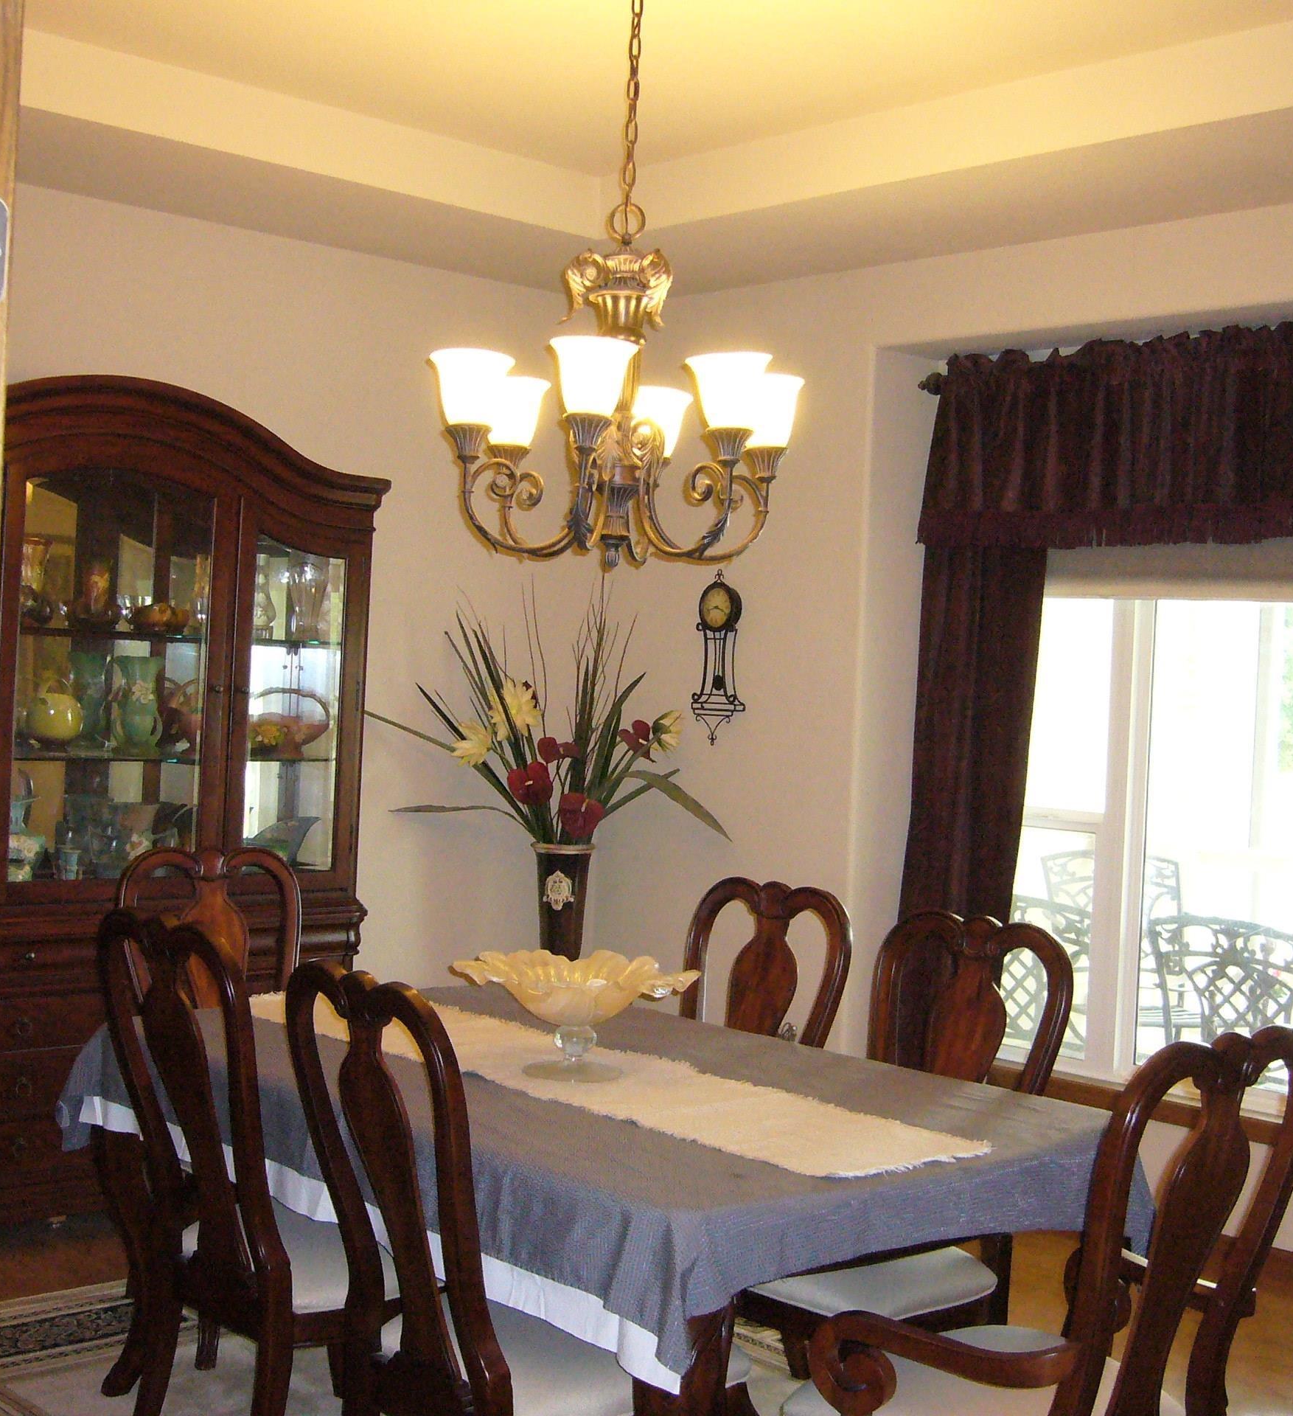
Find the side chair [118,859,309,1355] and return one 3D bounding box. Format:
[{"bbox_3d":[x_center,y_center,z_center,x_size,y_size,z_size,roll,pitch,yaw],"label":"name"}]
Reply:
[{"bbox_3d":[-0.869,0.857,4.310,0.550,1.040,0.610,1,2,-44],"label":"side chair"}]

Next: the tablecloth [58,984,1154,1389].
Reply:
[{"bbox_3d":[-0.139,0.792,3.550,1.120,0.275,1.840,1,2,-44],"label":"tablecloth"}]

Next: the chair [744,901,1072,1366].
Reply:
[{"bbox_3d":[0.399,0.929,3.480,0.630,1.040,0.530,1,2,-44],"label":"chair"}]

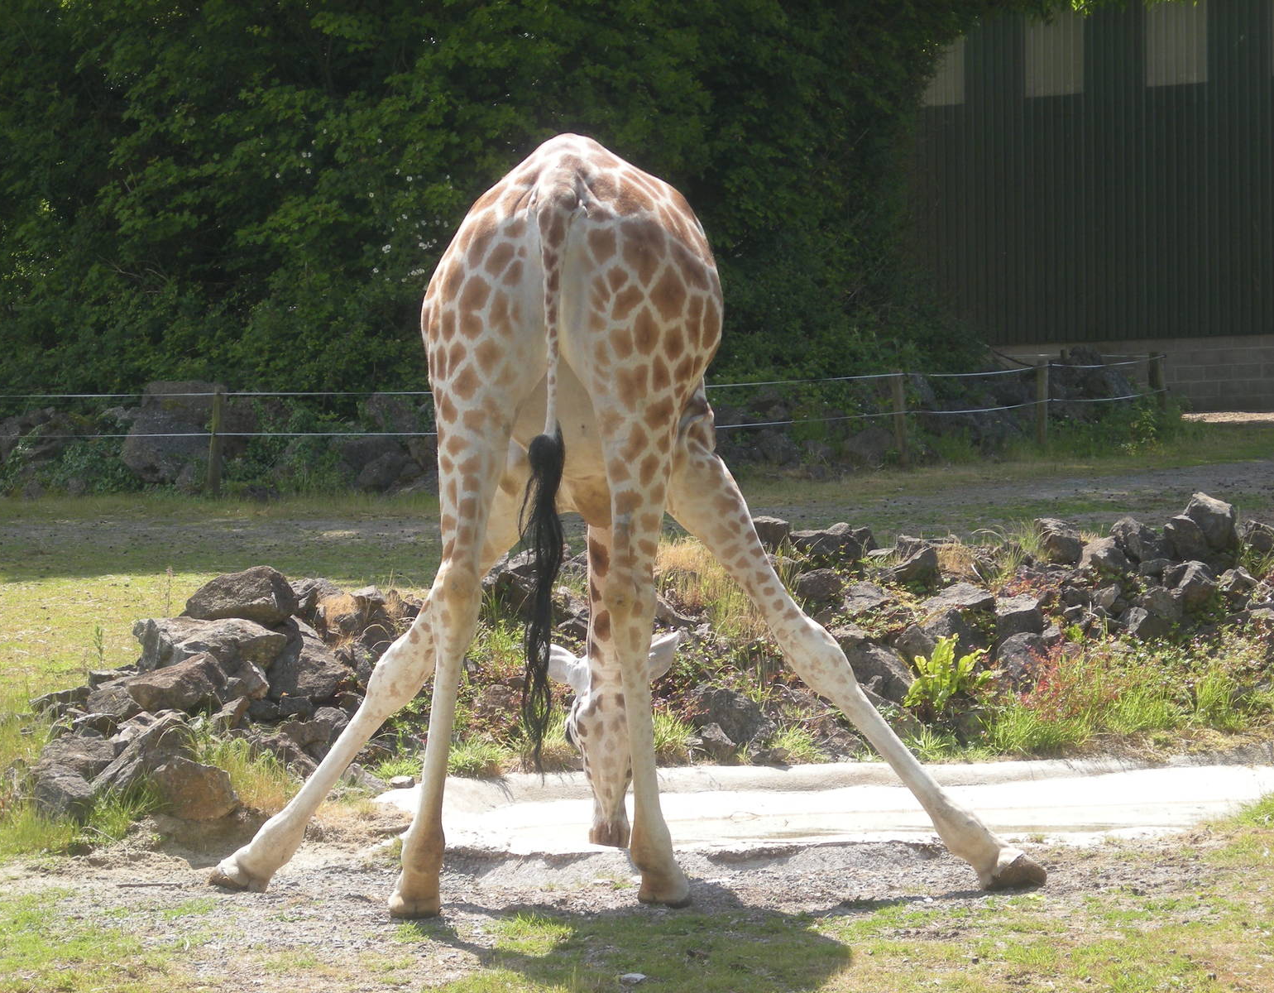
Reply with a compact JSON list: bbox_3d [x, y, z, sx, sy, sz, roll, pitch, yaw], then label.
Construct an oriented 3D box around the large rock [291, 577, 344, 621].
[{"bbox_3d":[-1.488,0.477,18.700,0.246,0.207,0.220,0,0,0],"label":"large rock"}]

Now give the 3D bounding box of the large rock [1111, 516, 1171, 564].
[{"bbox_3d":[2.754,0.238,22.000,0.334,0.255,0.270,0,-1,0],"label":"large rock"}]

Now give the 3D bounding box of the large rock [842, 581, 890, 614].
[{"bbox_3d":[1.181,0.520,20.700,0.245,0.171,0.220,0,0,0],"label":"large rock"}]

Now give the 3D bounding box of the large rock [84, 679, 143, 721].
[{"bbox_3d":[-2.281,0.886,17.500,0.257,0.180,0.220,0,-1,0],"label":"large rock"}]

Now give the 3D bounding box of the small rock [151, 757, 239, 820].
[{"bbox_3d":[-1.683,1.113,15.300,0.335,0.236,0.270,0,-1,0],"label":"small rock"}]

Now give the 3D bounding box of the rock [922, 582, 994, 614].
[{"bbox_3d":[1.655,0.525,20.700,0.373,0.171,0.290,0,-1,0],"label":"rock"}]

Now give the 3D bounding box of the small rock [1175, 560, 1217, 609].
[{"bbox_3d":[2.603,0.414,18.700,0.192,0.226,0.200,0,-1,0],"label":"small rock"}]

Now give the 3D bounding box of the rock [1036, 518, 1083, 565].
[{"bbox_3d":[2.020,0.215,19.200,0.227,0.227,0.230,0,-1,0],"label":"rock"}]

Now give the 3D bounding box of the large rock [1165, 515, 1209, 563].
[{"bbox_3d":[2.998,0.234,21.900,0.248,0.259,0.210,0,-1,0],"label":"large rock"}]

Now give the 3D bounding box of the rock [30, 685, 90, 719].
[{"bbox_3d":[-2.573,0.917,17.900,0.272,0.152,0.220,0,0,0],"label":"rock"}]

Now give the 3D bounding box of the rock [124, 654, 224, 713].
[{"bbox_3d":[-1.865,0.751,16.200,0.403,0.245,0.310,0,-1,0],"label":"rock"}]

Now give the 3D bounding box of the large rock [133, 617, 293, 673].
[{"bbox_3d":[-1.772,0.622,16.700,0.645,0.248,0.460,0,-1,0],"label":"large rock"}]

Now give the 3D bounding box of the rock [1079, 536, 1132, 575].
[{"bbox_3d":[2.219,0.284,19.000,0.244,0.181,0.220,0,-1,0],"label":"rock"}]

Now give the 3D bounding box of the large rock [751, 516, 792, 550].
[{"bbox_3d":[0.633,0.178,19.200,0.212,0.163,0.200,0,-1,0],"label":"large rock"}]

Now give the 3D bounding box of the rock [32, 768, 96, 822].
[{"bbox_3d":[-2.369,1.233,16.600,0.261,0.222,0.230,0,0,0],"label":"rock"}]

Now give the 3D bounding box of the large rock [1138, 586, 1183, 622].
[{"bbox_3d":[2.687,0.552,20.600,0.233,0.186,0.200,0,0,0],"label":"large rock"}]

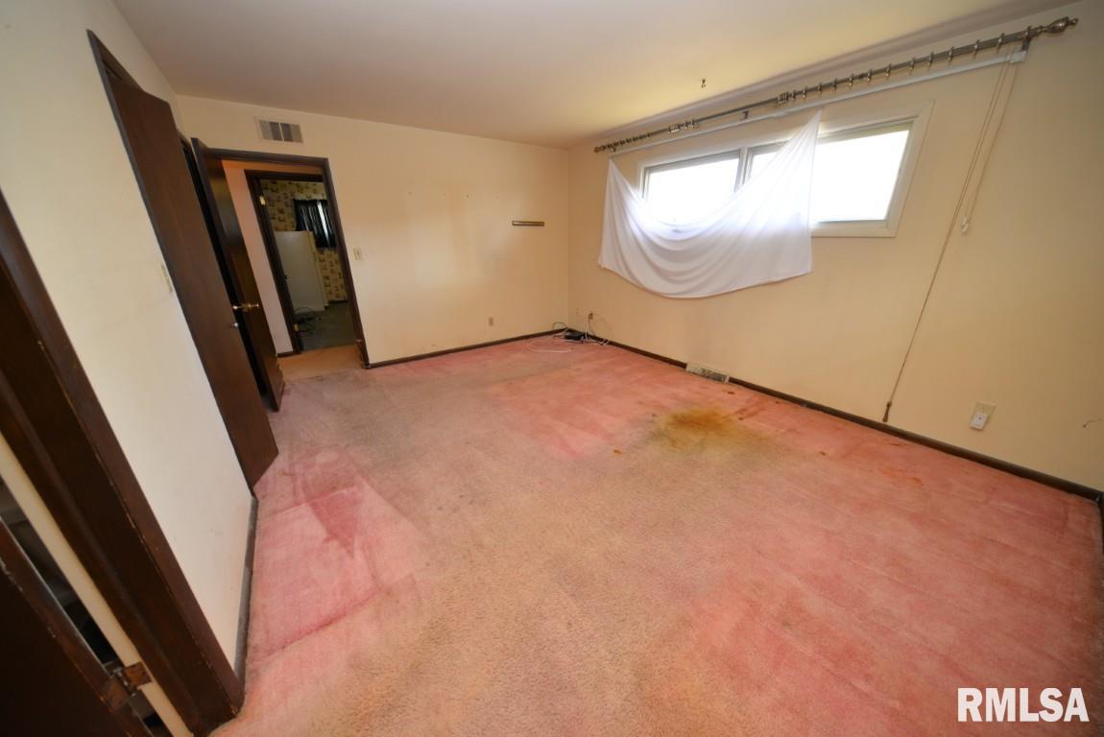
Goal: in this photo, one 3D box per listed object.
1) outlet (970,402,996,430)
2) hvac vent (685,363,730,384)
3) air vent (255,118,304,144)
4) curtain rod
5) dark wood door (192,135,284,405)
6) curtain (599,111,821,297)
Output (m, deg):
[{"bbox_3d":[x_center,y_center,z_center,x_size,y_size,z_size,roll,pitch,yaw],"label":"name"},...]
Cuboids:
[{"bbox_3d":[2.717,0.303,2.123,0.035,0.145,0.075,-15,25,-35],"label":"outlet"},{"bbox_3d":[1.647,0.042,3.589,0.040,0.095,0.450,-15,25,-35],"label":"hvac vent"},{"bbox_3d":[-2.318,-2.026,2.886,0.310,0.170,0.025,-15,25,-35],"label":"air vent"},{"bbox_3d":[1.506,-2.106,2.798,0.100,0.080,3.250,-15,25,-35],"label":"curtain rod"},{"bbox_3d":[-2.570,-0.696,2.844,0.040,2.030,0.730,-13,24,-30],"label":"dark wood door"},{"bbox_3d":[1.331,-1.451,3.371,0.100,1.470,2.340,-15,25,-35],"label":"curtain"}]

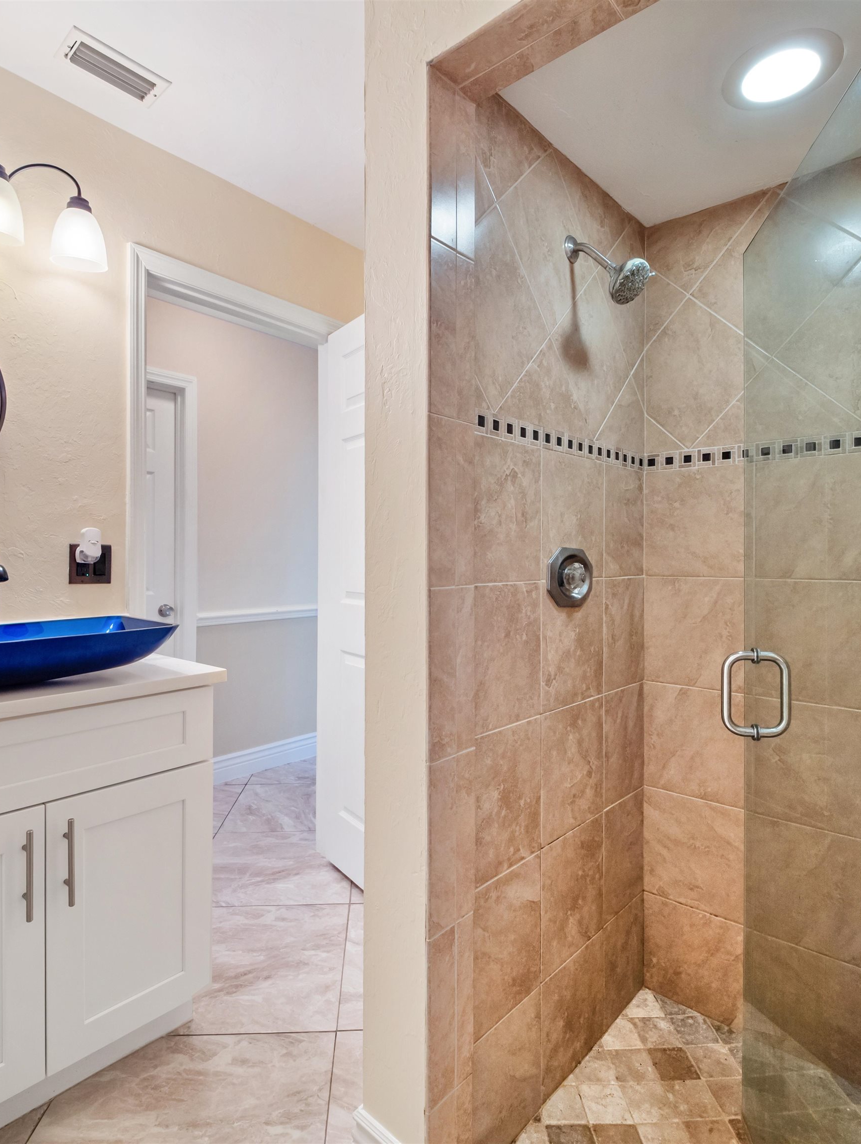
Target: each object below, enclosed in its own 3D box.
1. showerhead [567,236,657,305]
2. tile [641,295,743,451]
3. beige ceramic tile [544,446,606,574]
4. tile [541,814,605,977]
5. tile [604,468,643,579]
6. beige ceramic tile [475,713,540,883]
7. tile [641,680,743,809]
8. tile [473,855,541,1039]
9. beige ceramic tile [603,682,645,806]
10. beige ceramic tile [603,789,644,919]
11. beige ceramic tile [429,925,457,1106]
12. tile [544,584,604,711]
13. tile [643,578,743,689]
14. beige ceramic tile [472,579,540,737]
[{"bbox_3d":[0.413,-0.703,1.424,0.205,0.205,0.110,1,1,43],"label":"showerhead"},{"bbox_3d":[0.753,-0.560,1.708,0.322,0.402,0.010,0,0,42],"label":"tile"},{"bbox_3d":[0.352,-0.131,1.515,0.010,0.301,0.301,0,0,42],"label":"beige ceramic tile"},{"bbox_3d":[0.351,0.783,1.515,0.010,0.302,0.298,1,1,42],"label":"tile"},{"bbox_3d":[0.535,-0.136,1.710,0.011,0.303,0.242,1,1,43],"label":"tile"},{"bbox_3d":[0.152,0.480,1.294,0.010,0.302,0.286,1,1,42],"label":"beige ceramic tile"},{"bbox_3d":[0.741,0.479,1.719,0.293,0.301,0.010,0,0,42],"label":"tile"},{"bbox_3d":[0.153,0.787,1.304,0.011,0.303,0.278,1,1,43],"label":"tile"},{"bbox_3d":[0.540,0.479,1.723,0.010,0.301,0.254,0,0,42],"label":"beige ceramic tile"},{"bbox_3d":[0.535,0.779,1.711,0.011,0.303,0.240,1,1,43],"label":"beige ceramic tile"},{"bbox_3d":[0.018,0.791,1.101,0.011,0.303,0.072,1,1,43],"label":"beige ceramic tile"},{"bbox_3d":[0.351,0.173,1.509,0.010,0.302,0.298,1,1,42],"label":"tile"},{"bbox_3d":[0.741,0.174,1.718,0.293,0.301,0.010,0,0,42],"label":"tile"},{"bbox_3d":[0.156,0.174,1.300,0.010,0.301,0.275,0,0,42],"label":"beige ceramic tile"}]

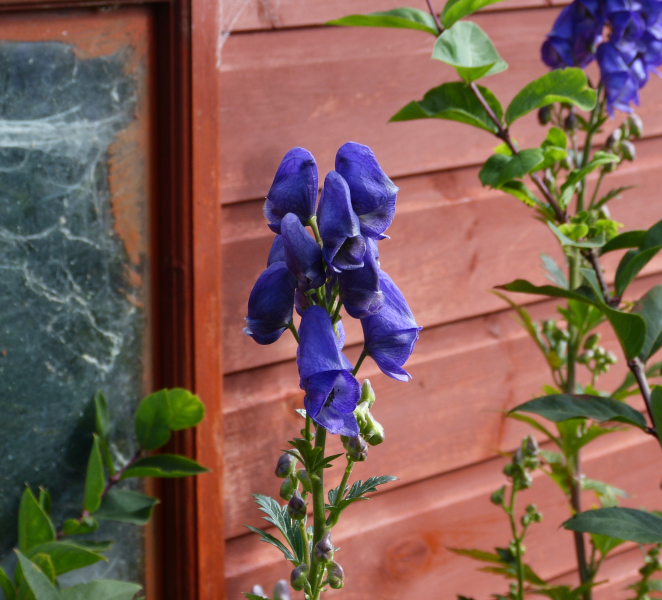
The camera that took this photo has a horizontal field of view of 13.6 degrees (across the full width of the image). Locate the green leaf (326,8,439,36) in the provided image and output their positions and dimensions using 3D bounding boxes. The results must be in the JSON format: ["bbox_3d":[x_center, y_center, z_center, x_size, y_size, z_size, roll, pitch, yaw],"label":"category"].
[{"bbox_3d":[0.029,-0.157,1.570,0.064,0.013,0.032,-1,18,-4],"label":"green leaf"}]

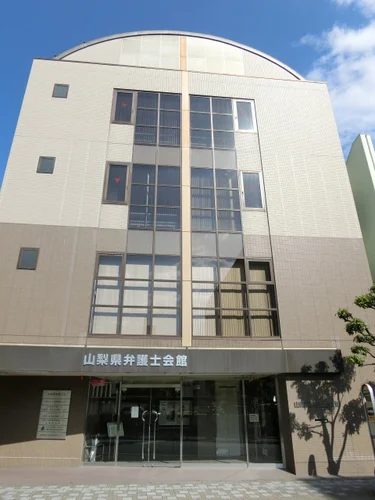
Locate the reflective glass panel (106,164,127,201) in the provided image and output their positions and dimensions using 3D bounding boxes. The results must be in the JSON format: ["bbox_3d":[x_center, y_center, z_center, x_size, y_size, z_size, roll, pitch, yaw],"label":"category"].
[{"bbox_3d":[-2.577,-2.451,13.229,0.920,1.795,0.140,2,-25,-5],"label":"reflective glass panel"}]

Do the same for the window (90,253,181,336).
[{"bbox_3d":[-1.598,1.403,11.585,2.828,2.742,0.140,2,-25,-5],"label":"window"}]

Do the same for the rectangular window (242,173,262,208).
[{"bbox_3d":[2.464,-2.248,13.687,0.883,1.775,0.140,2,-25,-5],"label":"rectangular window"}]

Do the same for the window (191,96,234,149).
[{"bbox_3d":[1.000,-5.289,14.910,1.854,2.806,0.140,2,-25,-5],"label":"window"}]

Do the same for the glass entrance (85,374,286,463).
[{"bbox_3d":[-0.179,5.075,10.863,5.808,2.402,0.200,-2,-24,3],"label":"glass entrance"}]

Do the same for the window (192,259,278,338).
[{"bbox_3d":[1.494,1.459,11.473,2.731,2.666,0.150,2,-24,-5],"label":"window"}]

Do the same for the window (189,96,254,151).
[{"bbox_3d":[1.426,-5.098,14.385,2.731,2.720,0.150,2,-24,-5],"label":"window"}]

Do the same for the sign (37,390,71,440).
[{"bbox_3d":[-4.109,5.051,11.103,0.910,1.356,0.050,-2,-24,3],"label":"sign"}]

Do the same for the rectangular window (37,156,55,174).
[{"bbox_3d":[-4.998,-3.018,12.781,0.555,0.707,0.130,2,-24,-5],"label":"rectangular window"}]

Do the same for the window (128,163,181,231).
[{"bbox_3d":[-1.141,-1.951,13.159,1.872,2.739,0.140,2,-25,-5],"label":"window"}]

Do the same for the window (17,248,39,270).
[{"bbox_3d":[-4.985,0.267,11.320,0.577,0.740,0.130,2,-24,-5],"label":"window"}]

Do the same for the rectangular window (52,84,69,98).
[{"bbox_3d":[-5.185,-6.481,14.777,0.591,0.760,0.140,2,-25,-5],"label":"rectangular window"}]

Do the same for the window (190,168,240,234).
[{"bbox_3d":[1.020,-1.873,13.359,1.854,2.739,0.140,2,-25,-5],"label":"window"}]

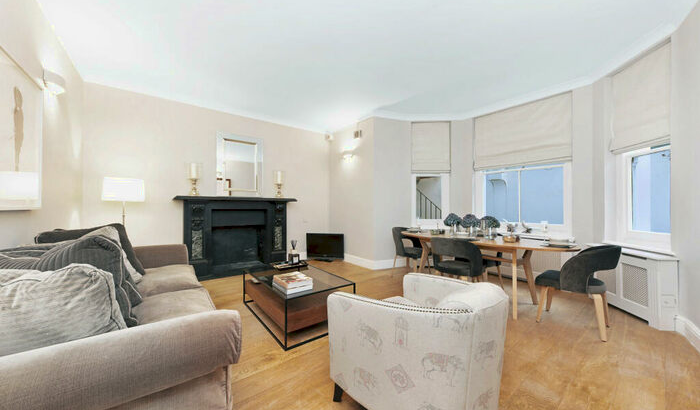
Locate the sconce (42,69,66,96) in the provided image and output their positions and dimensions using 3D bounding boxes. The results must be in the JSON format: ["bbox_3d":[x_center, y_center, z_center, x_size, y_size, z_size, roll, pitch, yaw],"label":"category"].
[{"bbox_3d":[-2.448,-1.010,1.970,0.105,0.095,0.300,0,0,-40],"label":"sconce"}]

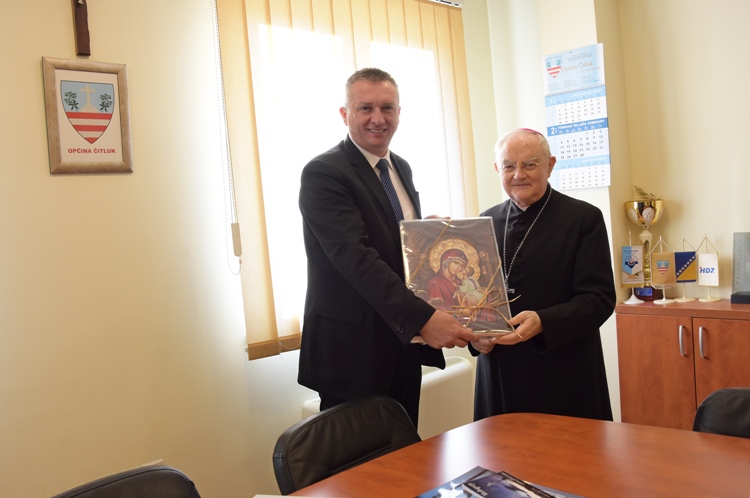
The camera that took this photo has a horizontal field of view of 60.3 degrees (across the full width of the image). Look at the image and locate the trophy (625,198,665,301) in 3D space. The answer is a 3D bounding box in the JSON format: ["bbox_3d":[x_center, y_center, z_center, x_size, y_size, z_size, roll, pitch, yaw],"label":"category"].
[{"bbox_3d":[1.382,0.003,3.269,0.200,0.510,0.200,-7,4,-42],"label":"trophy"}]

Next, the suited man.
[{"bbox_3d":[0.037,0.344,1.975,0.540,1.800,0.480,-6,3,-34],"label":"suited man"}]

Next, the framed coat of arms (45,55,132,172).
[{"bbox_3d":[-0.947,-0.437,2.145,0.266,0.371,0.025,-7,4,-42],"label":"framed coat of arms"}]

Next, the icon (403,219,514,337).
[{"bbox_3d":[0.224,0.077,1.829,0.272,0.358,0.030,-6,-26,2],"label":"icon"}]

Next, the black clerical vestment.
[{"bbox_3d":[0.576,0.463,2.143,0.550,1.340,0.460,-2,4,40],"label":"black clerical vestment"}]

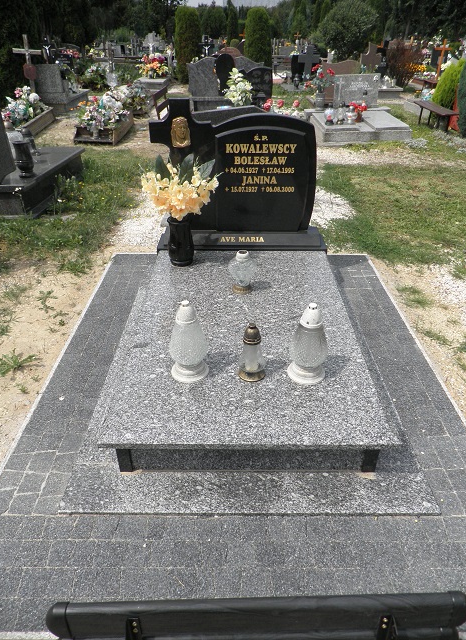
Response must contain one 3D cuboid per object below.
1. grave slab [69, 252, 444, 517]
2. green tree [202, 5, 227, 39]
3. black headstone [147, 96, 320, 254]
[{"bbox_3d":[0.062,0.067,2.503,1.457,0.228,2.080,0,34,0],"label":"grave slab"},{"bbox_3d":[-1.066,-16.363,24.943,1.570,2.355,1.570,0,34,0],"label":"green tree"},{"bbox_3d":[0.053,-0.961,2.988,1.188,0.934,0.377,0,34,0],"label":"black headstone"}]

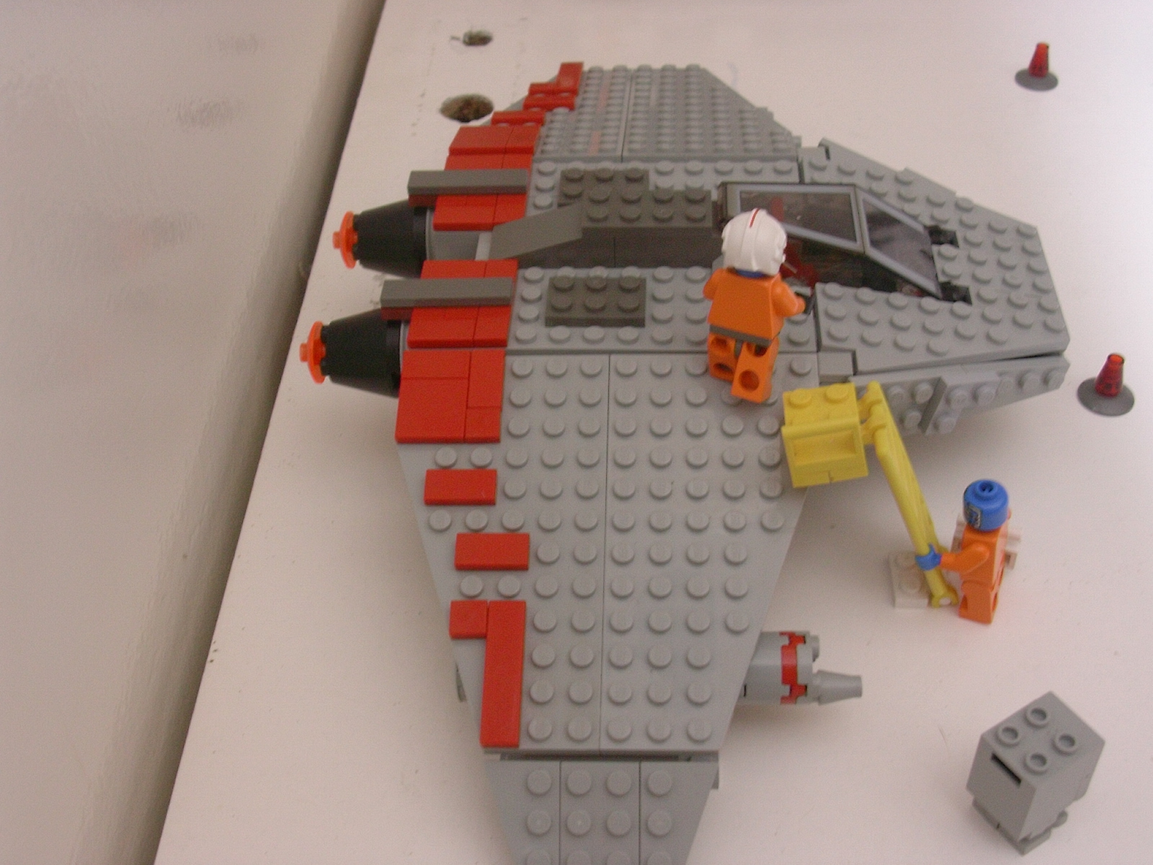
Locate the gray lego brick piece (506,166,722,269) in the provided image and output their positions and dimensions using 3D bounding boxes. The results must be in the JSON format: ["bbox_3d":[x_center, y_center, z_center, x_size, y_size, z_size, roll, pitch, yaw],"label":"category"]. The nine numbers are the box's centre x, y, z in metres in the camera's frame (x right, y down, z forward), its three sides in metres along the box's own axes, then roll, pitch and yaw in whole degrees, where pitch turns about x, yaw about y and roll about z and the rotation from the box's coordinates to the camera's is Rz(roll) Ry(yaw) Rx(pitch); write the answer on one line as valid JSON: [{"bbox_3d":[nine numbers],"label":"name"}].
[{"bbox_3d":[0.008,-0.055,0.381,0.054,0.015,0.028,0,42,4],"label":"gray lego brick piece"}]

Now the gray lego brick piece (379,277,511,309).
[{"bbox_3d":[-0.031,-0.034,0.362,0.032,0.003,0.008,1,43,3],"label":"gray lego brick piece"}]

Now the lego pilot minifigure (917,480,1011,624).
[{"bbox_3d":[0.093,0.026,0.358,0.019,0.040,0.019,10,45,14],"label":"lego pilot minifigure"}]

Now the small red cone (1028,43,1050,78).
[{"bbox_3d":[0.167,-0.134,0.541,0.008,0.011,0.008,1,43,4],"label":"small red cone"}]

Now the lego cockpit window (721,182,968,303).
[{"bbox_3d":[0.064,-0.050,0.375,0.058,0.018,0.032,4,43,0],"label":"lego cockpit window"}]

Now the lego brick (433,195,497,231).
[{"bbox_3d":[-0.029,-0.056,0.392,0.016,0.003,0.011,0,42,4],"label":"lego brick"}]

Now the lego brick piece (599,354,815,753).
[{"bbox_3d":[0.030,0.023,0.323,0.048,0.005,0.096,0,57,4],"label":"lego brick piece"}]

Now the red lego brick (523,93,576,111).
[{"bbox_3d":[-0.008,-0.101,0.459,0.016,0.003,0.008,1,28,3],"label":"red lego brick"}]

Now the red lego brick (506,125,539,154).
[{"bbox_3d":[-0.015,-0.082,0.423,0.008,0.003,0.024,1,28,4],"label":"red lego brick"}]

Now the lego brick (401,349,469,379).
[{"bbox_3d":[-0.032,-0.015,0.349,0.016,0.003,0.008,0,57,4],"label":"lego brick"}]

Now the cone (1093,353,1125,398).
[{"bbox_3d":[0.147,-0.016,0.412,0.008,0.011,0.008,1,43,4],"label":"cone"}]

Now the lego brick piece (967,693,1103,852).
[{"bbox_3d":[0.099,0.073,0.324,0.020,0.026,0.016,-25,49,-22],"label":"lego brick piece"}]

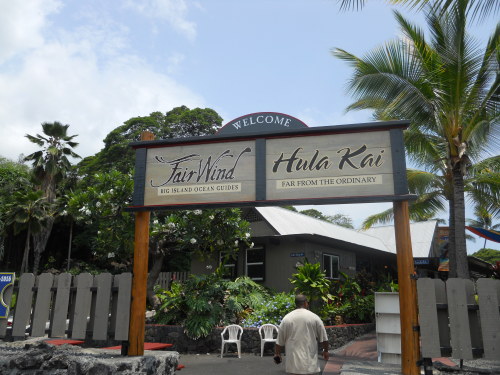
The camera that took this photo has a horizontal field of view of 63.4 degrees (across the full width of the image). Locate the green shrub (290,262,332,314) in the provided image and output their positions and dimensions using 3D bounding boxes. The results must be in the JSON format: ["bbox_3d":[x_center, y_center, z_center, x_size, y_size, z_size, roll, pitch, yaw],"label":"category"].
[{"bbox_3d":[2.006,3.381,13.388,1.400,1.850,1.350,1,-15,0],"label":"green shrub"}]

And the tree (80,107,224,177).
[{"bbox_3d":[-7.012,0.890,28.195,12.000,13.500,11.000,1,-15,0],"label":"tree"}]

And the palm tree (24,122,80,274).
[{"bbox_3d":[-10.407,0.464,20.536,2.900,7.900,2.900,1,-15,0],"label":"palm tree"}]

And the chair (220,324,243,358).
[{"bbox_3d":[-0.453,4.076,10.773,0.560,0.800,0.560,-2,-15,10],"label":"chair"}]

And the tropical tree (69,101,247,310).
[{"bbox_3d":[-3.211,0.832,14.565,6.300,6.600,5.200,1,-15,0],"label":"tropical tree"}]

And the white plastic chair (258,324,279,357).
[{"bbox_3d":[0.527,4.079,10.775,0.560,0.800,0.560,2,-15,-5],"label":"white plastic chair"}]

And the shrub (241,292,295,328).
[{"bbox_3d":[0.601,3.791,12.549,1.800,1.050,1.300,1,-15,0],"label":"shrub"}]

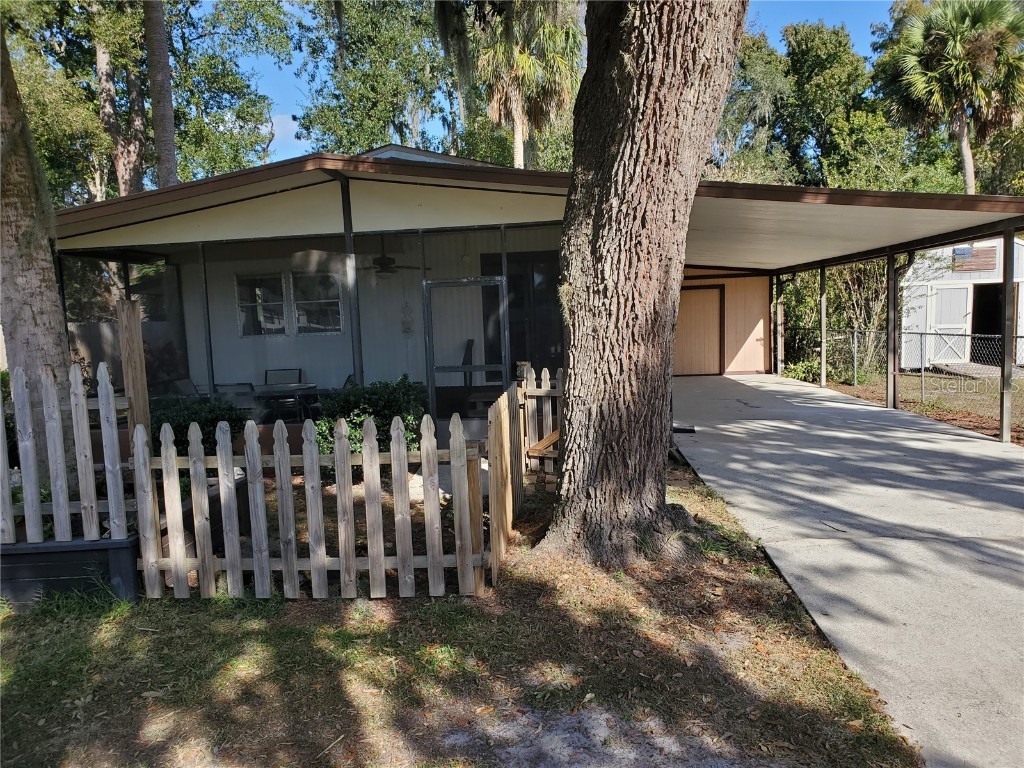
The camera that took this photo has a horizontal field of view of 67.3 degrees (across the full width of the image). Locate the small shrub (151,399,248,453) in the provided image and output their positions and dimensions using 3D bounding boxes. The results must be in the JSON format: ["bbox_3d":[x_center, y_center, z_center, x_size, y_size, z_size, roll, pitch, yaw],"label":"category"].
[{"bbox_3d":[-3.813,0.587,9.260,1.100,0.820,0.850,-2,5,5],"label":"small shrub"}]

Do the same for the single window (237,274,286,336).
[{"bbox_3d":[-4.118,-1.290,12.643,0.780,0.980,0.100,-2,5,5],"label":"single window"}]

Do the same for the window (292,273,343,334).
[{"bbox_3d":[-3.176,-1.314,12.558,0.780,0.980,0.100,-2,5,5],"label":"window"}]

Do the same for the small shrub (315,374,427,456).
[{"bbox_3d":[-1.659,0.406,9.034,1.200,1.030,1.000,-2,5,5],"label":"small shrub"}]

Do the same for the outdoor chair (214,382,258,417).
[{"bbox_3d":[-3.489,0.409,10.273,0.600,0.900,0.700,-1,5,15],"label":"outdoor chair"}]

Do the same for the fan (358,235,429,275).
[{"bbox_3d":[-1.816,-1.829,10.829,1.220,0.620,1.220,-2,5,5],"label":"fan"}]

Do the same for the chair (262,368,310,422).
[{"bbox_3d":[-3.507,0.262,11.895,0.600,0.910,0.700,-3,5,-9],"label":"chair"}]

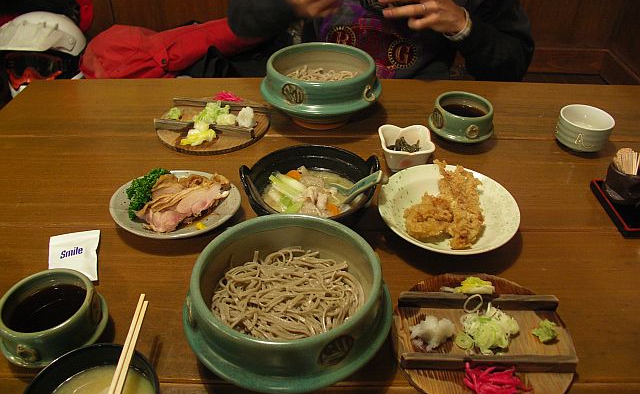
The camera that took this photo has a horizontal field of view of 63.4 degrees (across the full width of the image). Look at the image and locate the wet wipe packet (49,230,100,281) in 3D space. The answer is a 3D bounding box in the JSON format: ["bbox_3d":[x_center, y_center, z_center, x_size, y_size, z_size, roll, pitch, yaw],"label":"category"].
[{"bbox_3d":[-0.305,0.073,0.637,0.061,0.008,0.090,-9,38,-12],"label":"wet wipe packet"}]

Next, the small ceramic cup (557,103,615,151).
[{"bbox_3d":[0.431,-0.109,0.849,0.082,0.052,0.082,1,37,0],"label":"small ceramic cup"}]

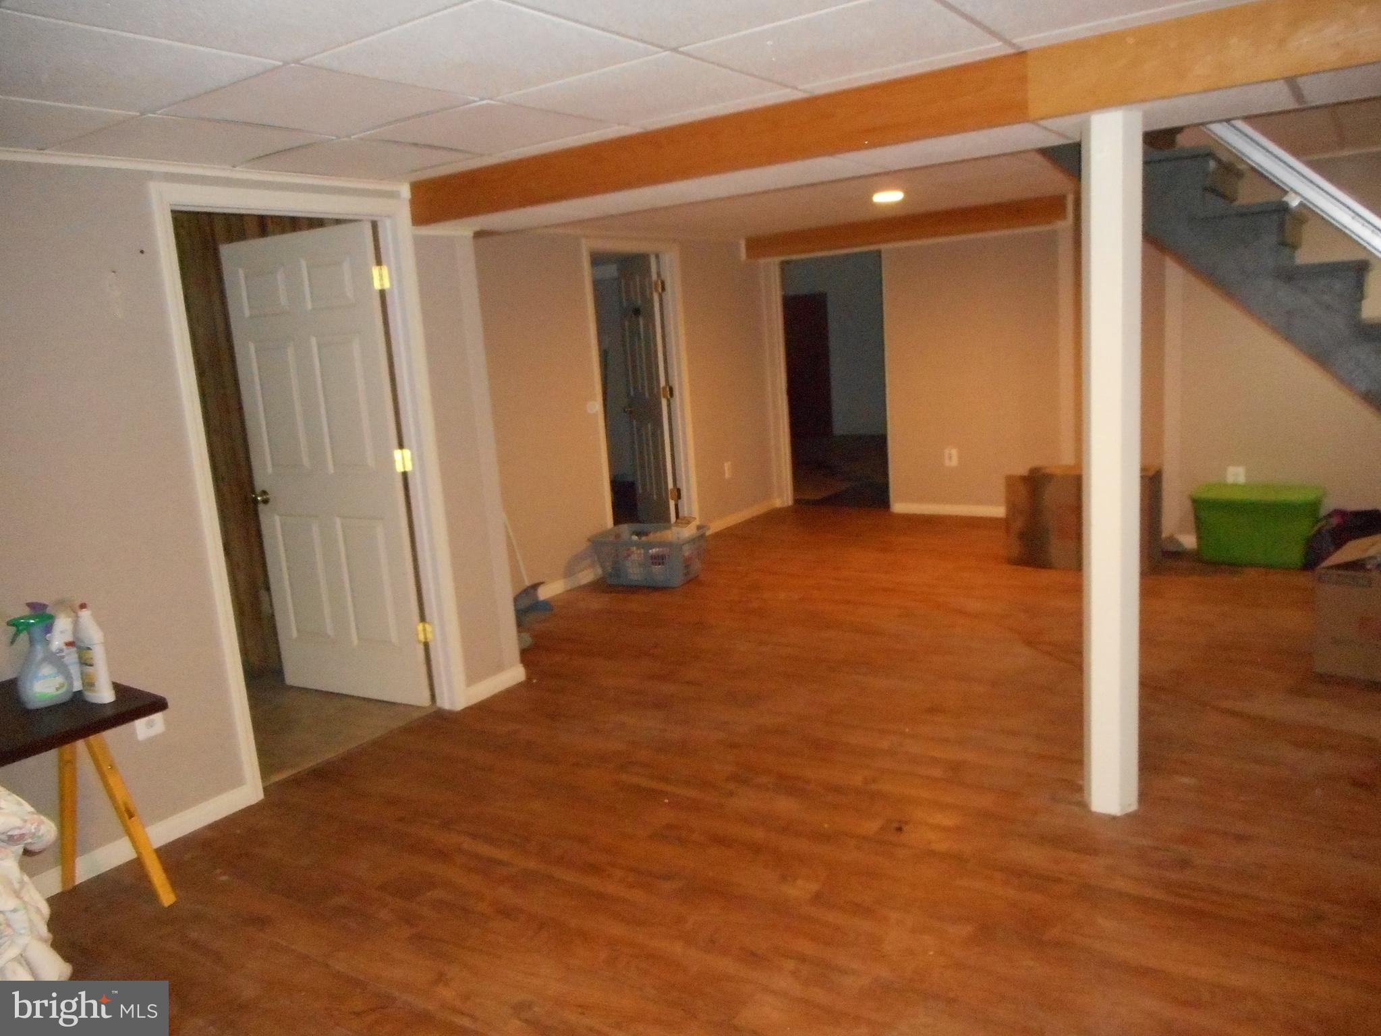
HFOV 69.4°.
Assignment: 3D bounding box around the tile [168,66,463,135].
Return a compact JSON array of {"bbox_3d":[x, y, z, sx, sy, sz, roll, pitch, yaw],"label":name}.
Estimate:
[{"bbox_3d":[-0.975,-1.095,2.634,0.610,0.018,0.595,3,13,34],"label":"tile"}]

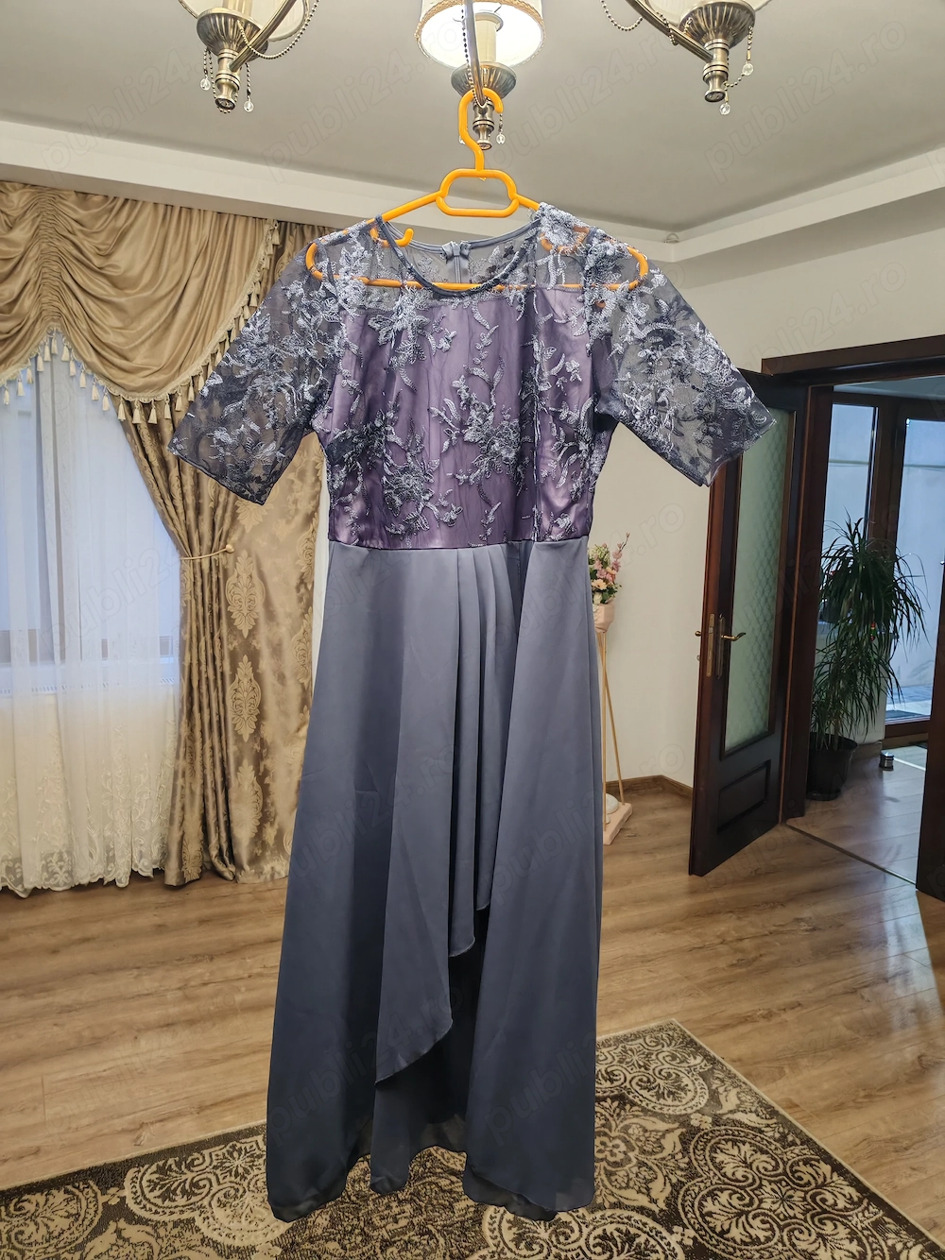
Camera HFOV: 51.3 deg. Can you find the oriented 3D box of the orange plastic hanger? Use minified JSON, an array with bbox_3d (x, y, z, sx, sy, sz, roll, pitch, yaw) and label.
[{"bbox_3d":[0.010,-0.537,1.206,0.425,0.238,0.015,1,9,-2],"label":"orange plastic hanger"}]

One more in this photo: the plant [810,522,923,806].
[{"bbox_3d":[1.969,0.147,5.078,0.620,1.480,0.600,4,10,20],"label":"plant"}]

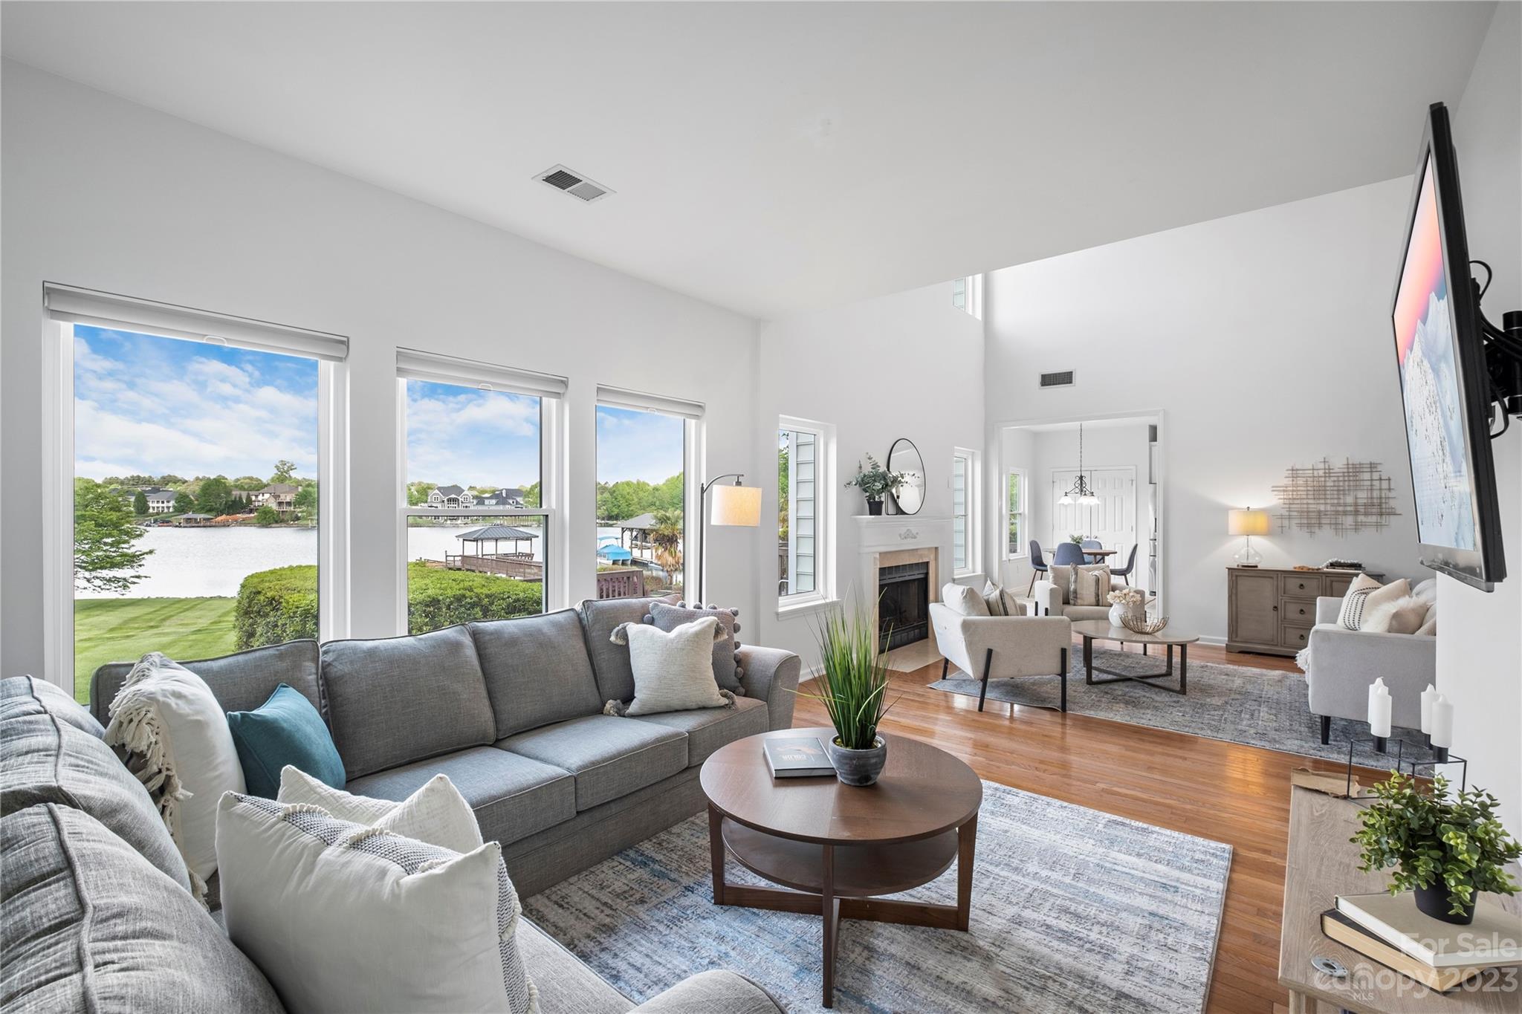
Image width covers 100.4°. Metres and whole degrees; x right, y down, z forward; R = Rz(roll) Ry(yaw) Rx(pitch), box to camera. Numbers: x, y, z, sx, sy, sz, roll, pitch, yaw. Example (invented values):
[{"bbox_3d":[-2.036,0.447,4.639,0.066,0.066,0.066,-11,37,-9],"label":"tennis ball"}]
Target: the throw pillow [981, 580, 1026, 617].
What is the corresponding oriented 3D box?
[{"bbox_3d":[1.800,0.745,4.570,0.160,0.430,0.450,-29,0,0],"label":"throw pillow"}]

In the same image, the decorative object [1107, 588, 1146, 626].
[{"bbox_3d":[2.915,0.800,5.080,0.250,0.310,0.250,0,0,41],"label":"decorative object"}]

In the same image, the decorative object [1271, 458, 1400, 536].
[{"bbox_3d":[5.154,-0.094,5.712,0.881,0.721,0.040,0,0,41],"label":"decorative object"}]

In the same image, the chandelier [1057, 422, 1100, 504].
[{"bbox_3d":[4.820,-0.635,9.550,0.580,1.260,0.580,0,0,39],"label":"chandelier"}]

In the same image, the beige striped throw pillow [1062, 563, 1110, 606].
[{"bbox_3d":[3.136,0.753,6.080,0.430,0.420,0.150,0,-11,13],"label":"beige striped throw pillow"}]

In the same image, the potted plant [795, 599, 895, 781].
[{"bbox_3d":[0.290,0.604,2.075,0.320,0.570,0.290,0,0,0],"label":"potted plant"}]

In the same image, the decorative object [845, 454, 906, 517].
[{"bbox_3d":[0.981,-0.188,5.420,0.440,0.540,0.500,0,0,41],"label":"decorative object"}]

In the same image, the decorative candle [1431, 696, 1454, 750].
[{"bbox_3d":[1.889,0.596,1.760,0.043,0.145,0.043,0,0,41],"label":"decorative candle"}]

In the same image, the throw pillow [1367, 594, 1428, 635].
[{"bbox_3d":[3.581,0.696,3.600,0.420,0.410,0.160,0,24,-23],"label":"throw pillow"}]

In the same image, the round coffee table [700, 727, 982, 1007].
[{"bbox_3d":[0.256,1.110,2.100,0.900,0.470,0.900,0,0,0],"label":"round coffee table"}]

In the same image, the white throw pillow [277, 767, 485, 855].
[{"bbox_3d":[-0.830,0.755,1.460,0.430,0.420,0.150,0,28,14],"label":"white throw pillow"}]

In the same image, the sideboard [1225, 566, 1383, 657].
[{"bbox_3d":[4.953,0.982,5.818,1.085,0.805,0.380,0,0,39],"label":"sideboard"}]

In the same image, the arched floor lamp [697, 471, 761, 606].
[{"bbox_3d":[-0.251,0.576,3.863,0.540,1.560,0.300,0,0,22],"label":"arched floor lamp"}]

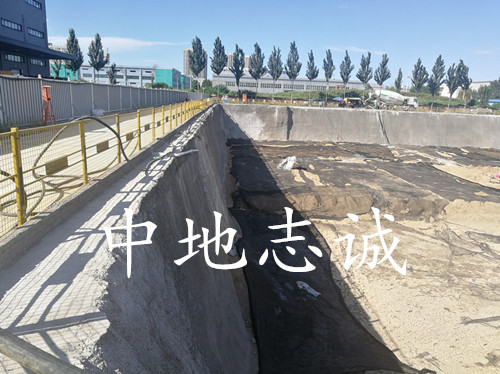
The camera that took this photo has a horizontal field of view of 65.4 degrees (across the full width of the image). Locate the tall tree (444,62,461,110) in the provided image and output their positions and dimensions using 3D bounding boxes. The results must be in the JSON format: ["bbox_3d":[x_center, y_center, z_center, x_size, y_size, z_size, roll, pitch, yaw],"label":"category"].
[{"bbox_3d":[39.800,-19.410,75.930,3.000,9.470,3.000,2,13,0],"label":"tall tree"}]

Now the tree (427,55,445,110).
[{"bbox_3d":[34.757,-19.440,73.000,3.280,10.240,3.120,2,13,0],"label":"tree"}]

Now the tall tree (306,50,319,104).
[{"bbox_3d":[11.458,-20.144,72.000,2.400,9.800,2.280,2,13,0],"label":"tall tree"}]

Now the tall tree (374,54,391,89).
[{"bbox_3d":[24.657,-19.632,72.500,2.980,9.710,2.830,2,13,0],"label":"tall tree"}]

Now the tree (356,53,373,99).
[{"bbox_3d":[21.214,-19.958,72.500,2.980,9.790,2.830,2,13,0],"label":"tree"}]

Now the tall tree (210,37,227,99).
[{"bbox_3d":[-5.610,-21.010,70.680,3.100,11.690,3.100,2,13,0],"label":"tall tree"}]

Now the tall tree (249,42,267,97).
[{"bbox_3d":[1.347,-20.617,70.000,3.140,10.280,2.990,2,13,0],"label":"tall tree"}]

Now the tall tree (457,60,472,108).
[{"bbox_3d":[48.418,-23.038,87.943,3.610,10.530,3.610,9,15,27],"label":"tall tree"}]

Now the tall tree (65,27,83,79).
[{"bbox_3d":[-31.283,-22.225,69.054,3.190,11.000,3.190,-4,15,-23],"label":"tall tree"}]

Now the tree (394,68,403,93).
[{"bbox_3d":[33.968,-23.248,88.937,1.940,7.300,1.940,7,14,19],"label":"tree"}]

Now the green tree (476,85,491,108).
[{"bbox_3d":[45.549,-17.361,76.000,2.630,4.950,2.500,2,13,0],"label":"green tree"}]

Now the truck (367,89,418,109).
[{"bbox_3d":[27.670,-16.960,75.550,10.000,4.000,2.550,3,13,4],"label":"truck"}]

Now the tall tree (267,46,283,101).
[{"bbox_3d":[5.246,-24.105,83.429,3.430,11.330,3.430,3,13,3],"label":"tall tree"}]

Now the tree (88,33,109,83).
[{"bbox_3d":[-26.831,-21.474,69.000,3.450,10.940,3.280,2,13,0],"label":"tree"}]

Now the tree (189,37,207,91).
[{"bbox_3d":[-10.342,-23.738,76.750,3.550,11.130,3.550,1,14,-8],"label":"tree"}]

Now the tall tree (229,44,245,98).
[{"bbox_3d":[-2.720,-23.918,81.520,3.350,11.160,3.350,2,13,-2],"label":"tall tree"}]

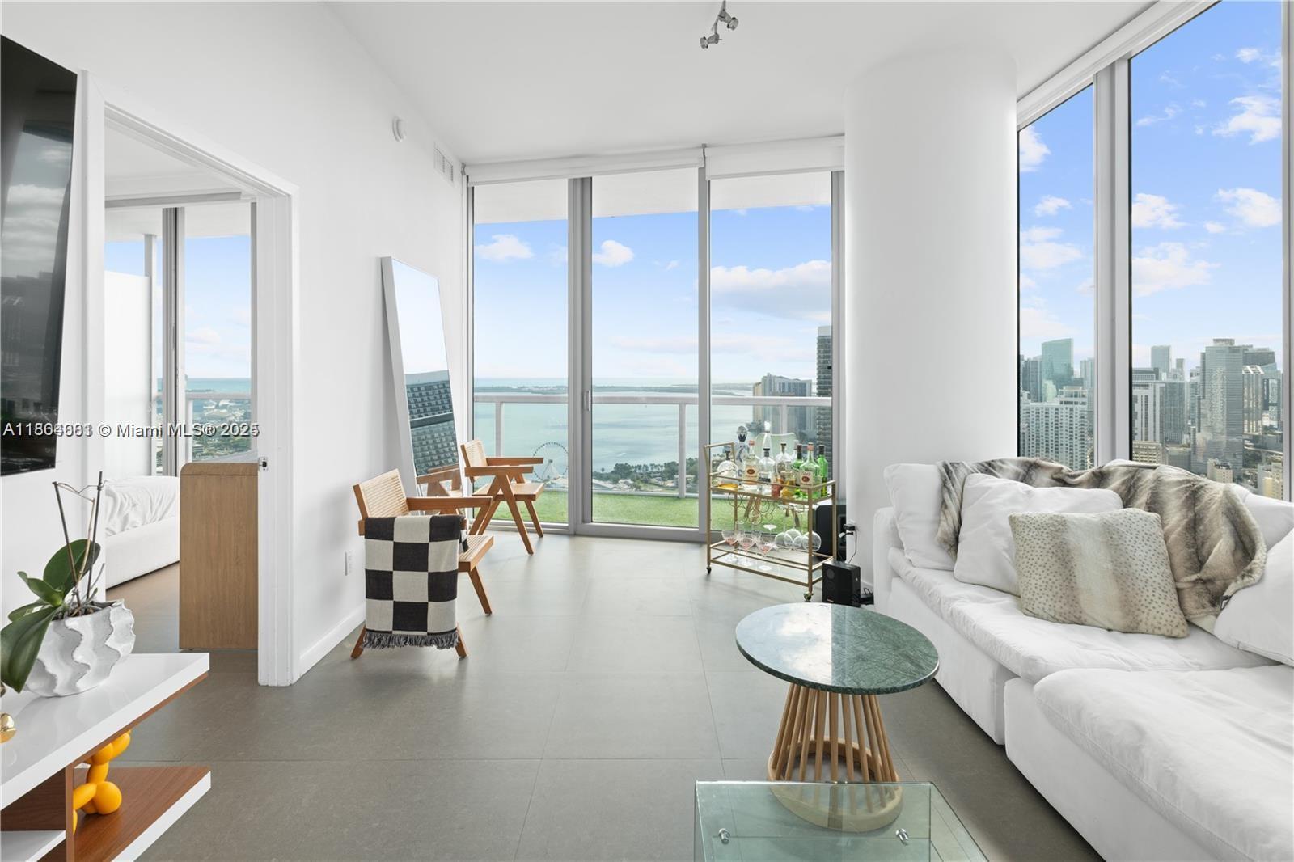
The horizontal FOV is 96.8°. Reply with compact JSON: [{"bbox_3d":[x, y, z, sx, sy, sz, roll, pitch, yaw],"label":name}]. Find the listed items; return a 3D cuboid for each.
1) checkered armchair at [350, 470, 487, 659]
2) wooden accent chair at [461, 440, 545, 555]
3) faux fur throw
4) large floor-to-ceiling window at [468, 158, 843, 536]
[{"bbox_3d":[-1.137,0.645,2.965,0.575,0.810,0.550,0,4,-1],"label":"checkered armchair"},{"bbox_3d":[-1.137,0.492,4.530,0.575,0.810,0.550,0,4,-1],"label":"wooden accent chair"},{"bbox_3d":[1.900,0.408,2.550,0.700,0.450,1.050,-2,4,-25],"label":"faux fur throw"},{"bbox_3d":[-0.030,-0.575,4.640,3.030,2.950,0.140,1,4,11],"label":"large floor-to-ceiling window"}]

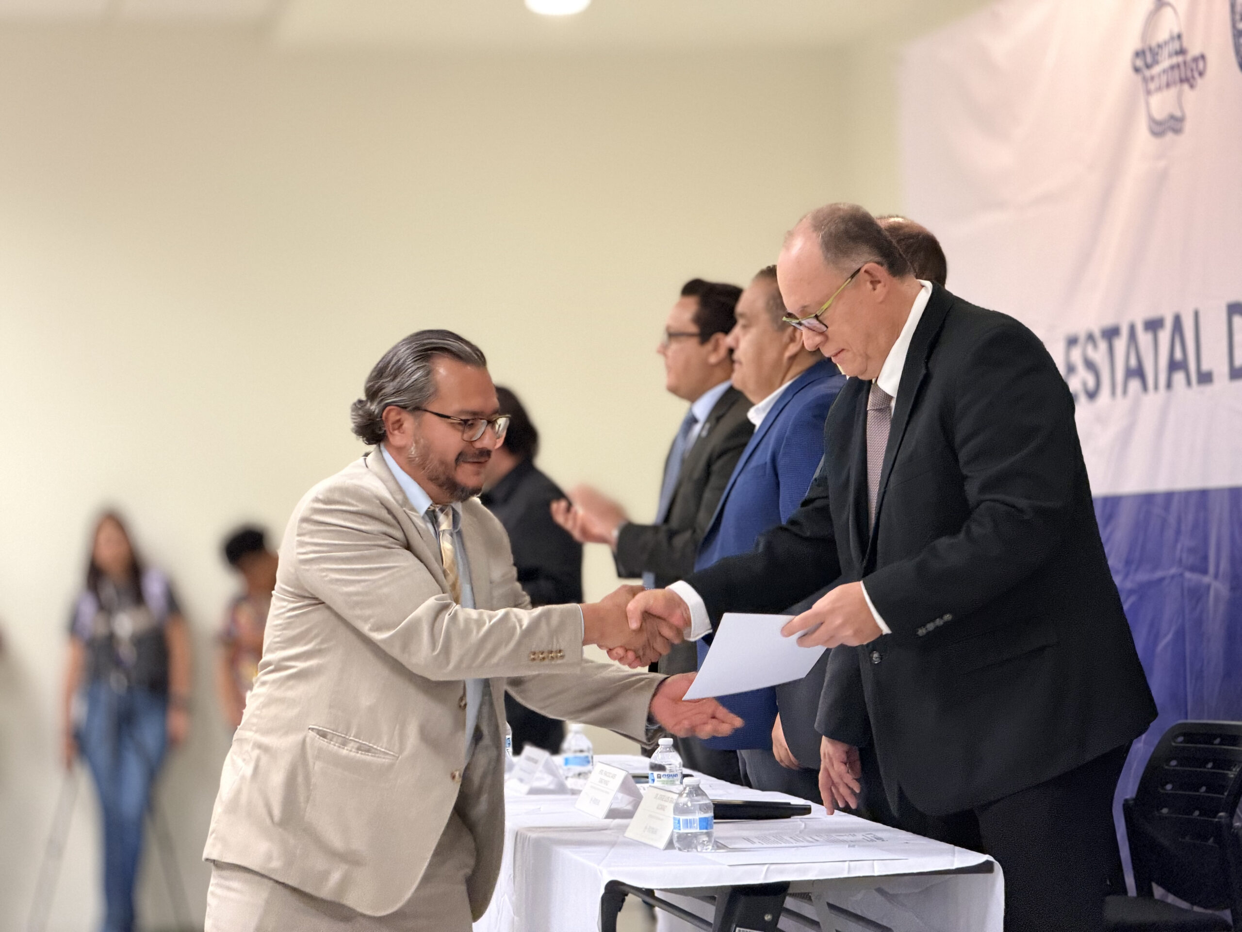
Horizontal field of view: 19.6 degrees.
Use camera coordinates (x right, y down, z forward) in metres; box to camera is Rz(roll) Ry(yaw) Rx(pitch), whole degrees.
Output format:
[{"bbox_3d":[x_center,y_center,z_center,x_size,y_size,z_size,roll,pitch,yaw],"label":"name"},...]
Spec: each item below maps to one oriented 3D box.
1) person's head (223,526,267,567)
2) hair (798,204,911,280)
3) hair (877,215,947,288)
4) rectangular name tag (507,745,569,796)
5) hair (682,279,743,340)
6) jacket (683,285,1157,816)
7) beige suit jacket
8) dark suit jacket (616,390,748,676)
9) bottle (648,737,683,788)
[{"bbox_3d":[-1.355,0.297,13.000,0.170,0.150,0.165,-2,-2,41],"label":"person's head"},{"bbox_3d":[0.346,-0.337,5.410,0.190,0.125,0.165,-14,3,-21],"label":"hair"},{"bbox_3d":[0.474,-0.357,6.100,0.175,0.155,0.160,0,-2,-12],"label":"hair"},{"bbox_3d":[-0.168,0.613,7.250,0.090,0.083,0.250,0,-2,-13],"label":"rectangular name tag"},{"bbox_3d":[0.199,-0.319,7.400,0.170,0.145,0.165,0,-2,-3],"label":"hair"},{"bbox_3d":[0.461,0.128,5.460,0.640,0.800,0.540,1,-2,-26],"label":"jacket"},{"bbox_3d":[-0.280,0.316,5.270,0.600,0.690,0.540,-1,-2,27],"label":"beige suit jacket"},{"bbox_3d":[0.185,0.200,7.400,0.460,0.730,0.520,1,-2,-16],"label":"dark suit jacket"},{"bbox_3d":[0.086,0.578,6.850,0.064,0.122,0.064,0,-2,-11],"label":"bottle"}]

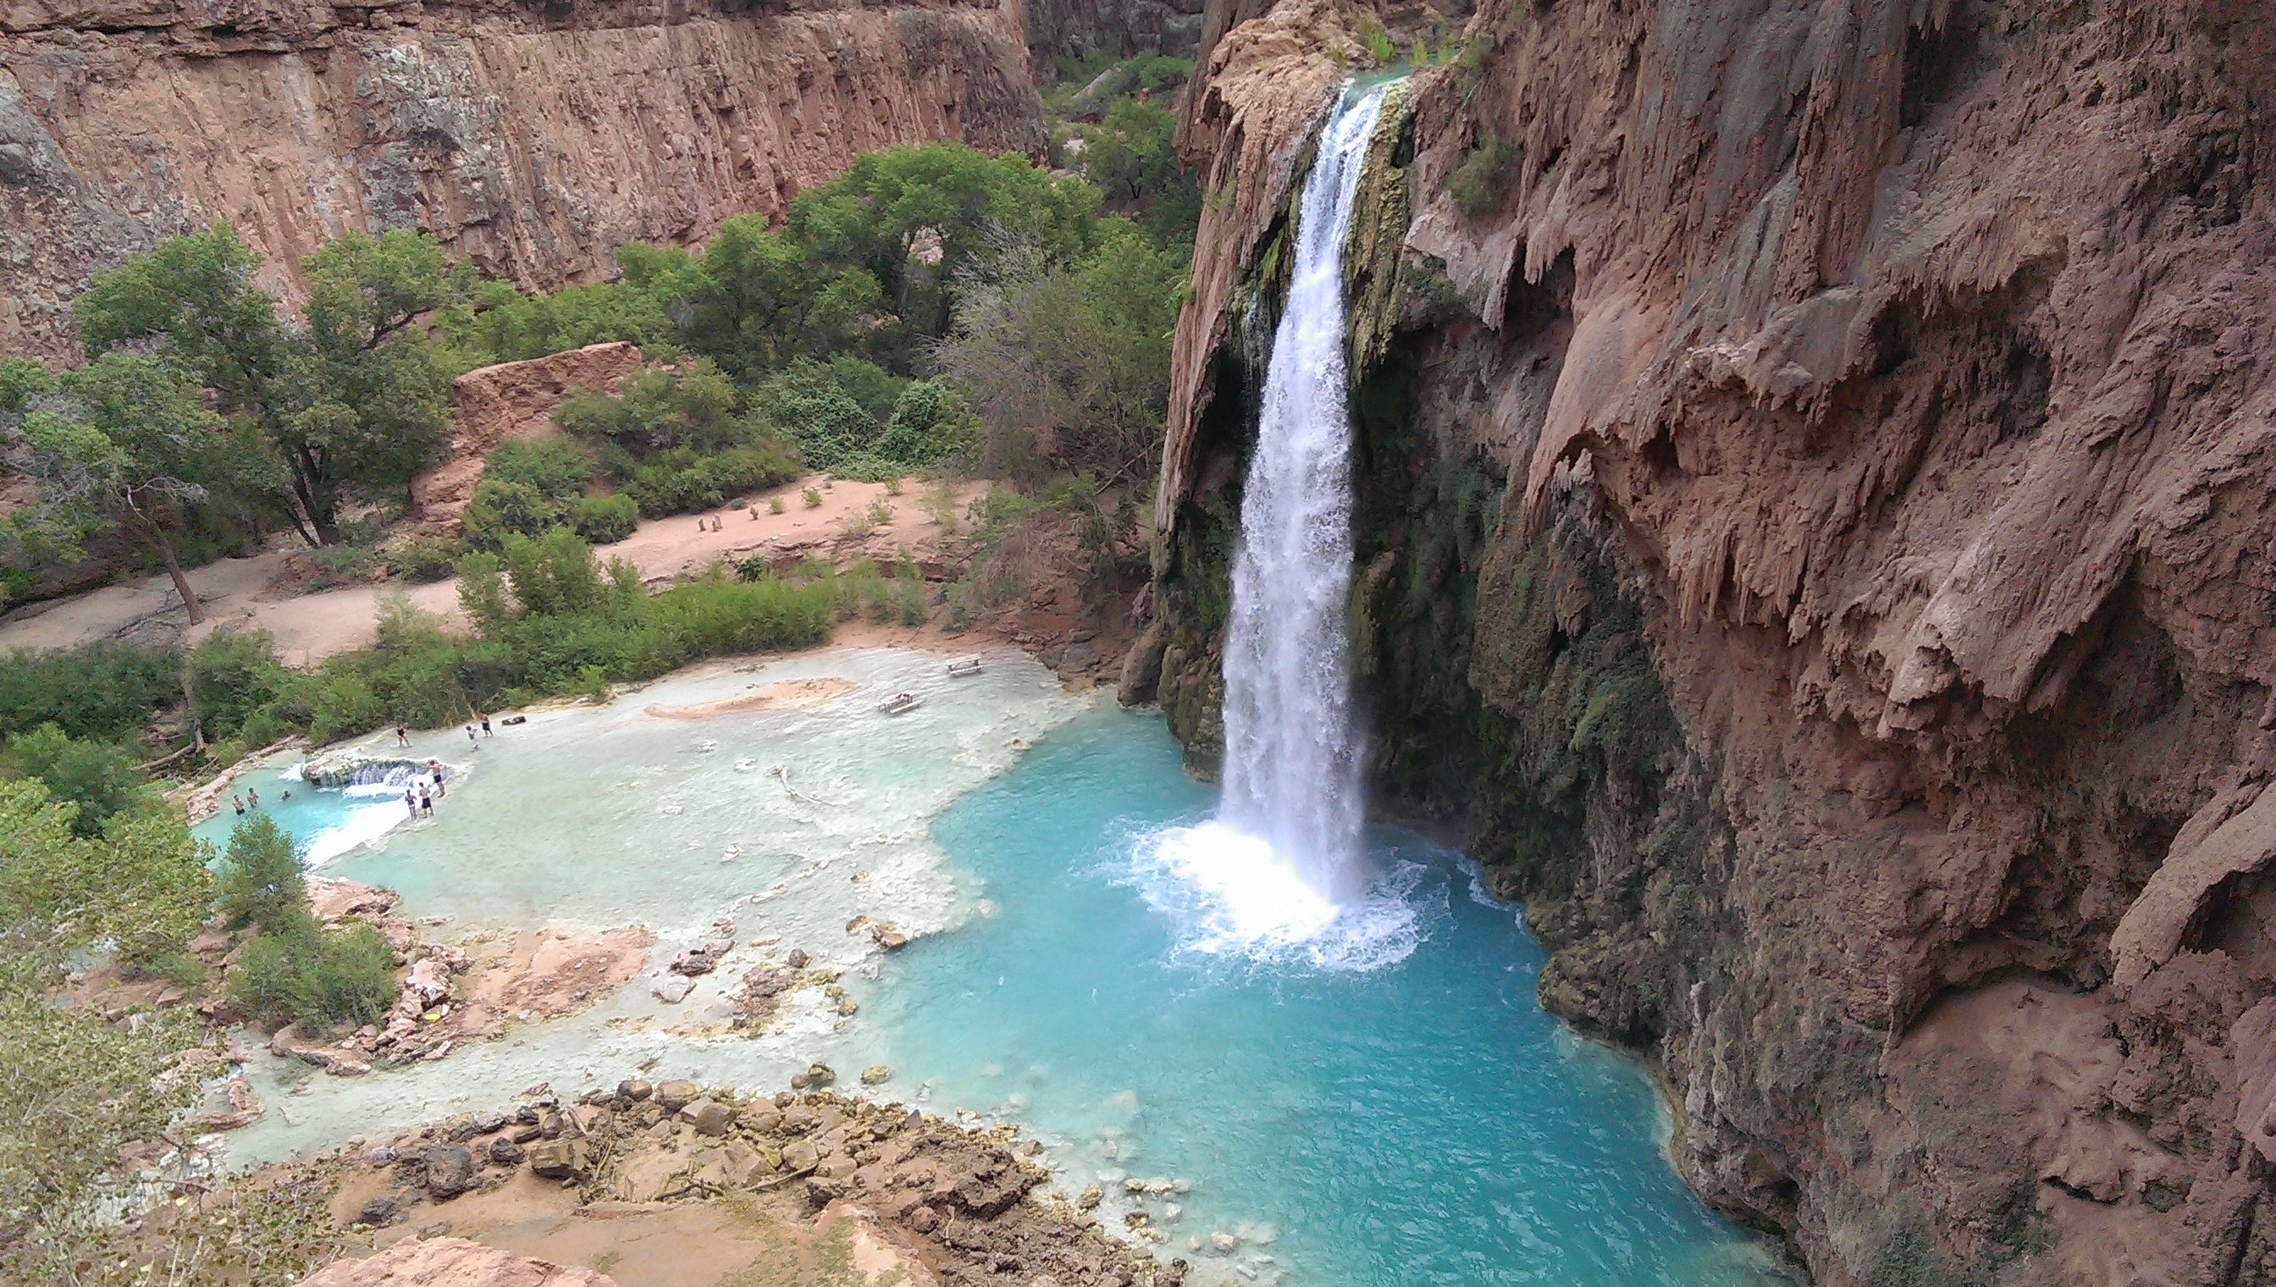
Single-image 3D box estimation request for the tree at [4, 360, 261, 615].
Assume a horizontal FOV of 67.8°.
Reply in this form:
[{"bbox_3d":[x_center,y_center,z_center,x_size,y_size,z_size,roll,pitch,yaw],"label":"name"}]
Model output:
[{"bbox_3d":[-45.220,-6.620,75.920,10.000,12.900,9.500,-16,30,-28],"label":"tree"}]

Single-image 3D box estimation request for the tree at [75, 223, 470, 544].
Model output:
[{"bbox_3d":[-40.340,-12.290,81.320,16.300,16.000,13.500,-13,29,-24],"label":"tree"}]

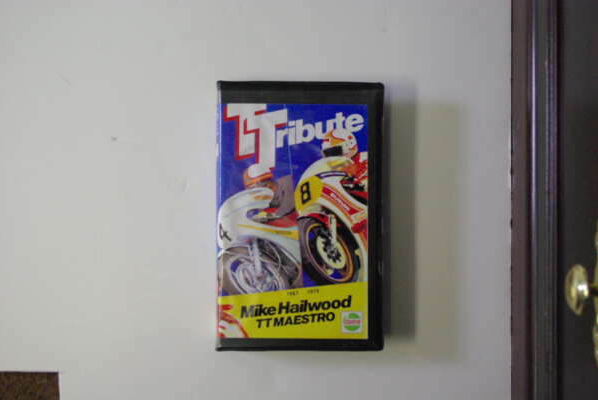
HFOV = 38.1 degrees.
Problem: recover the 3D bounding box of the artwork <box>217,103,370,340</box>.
[{"bbox_3d":[-0.004,0.016,0.648,0.113,0.004,0.177,0,90,-1],"label":"artwork"}]

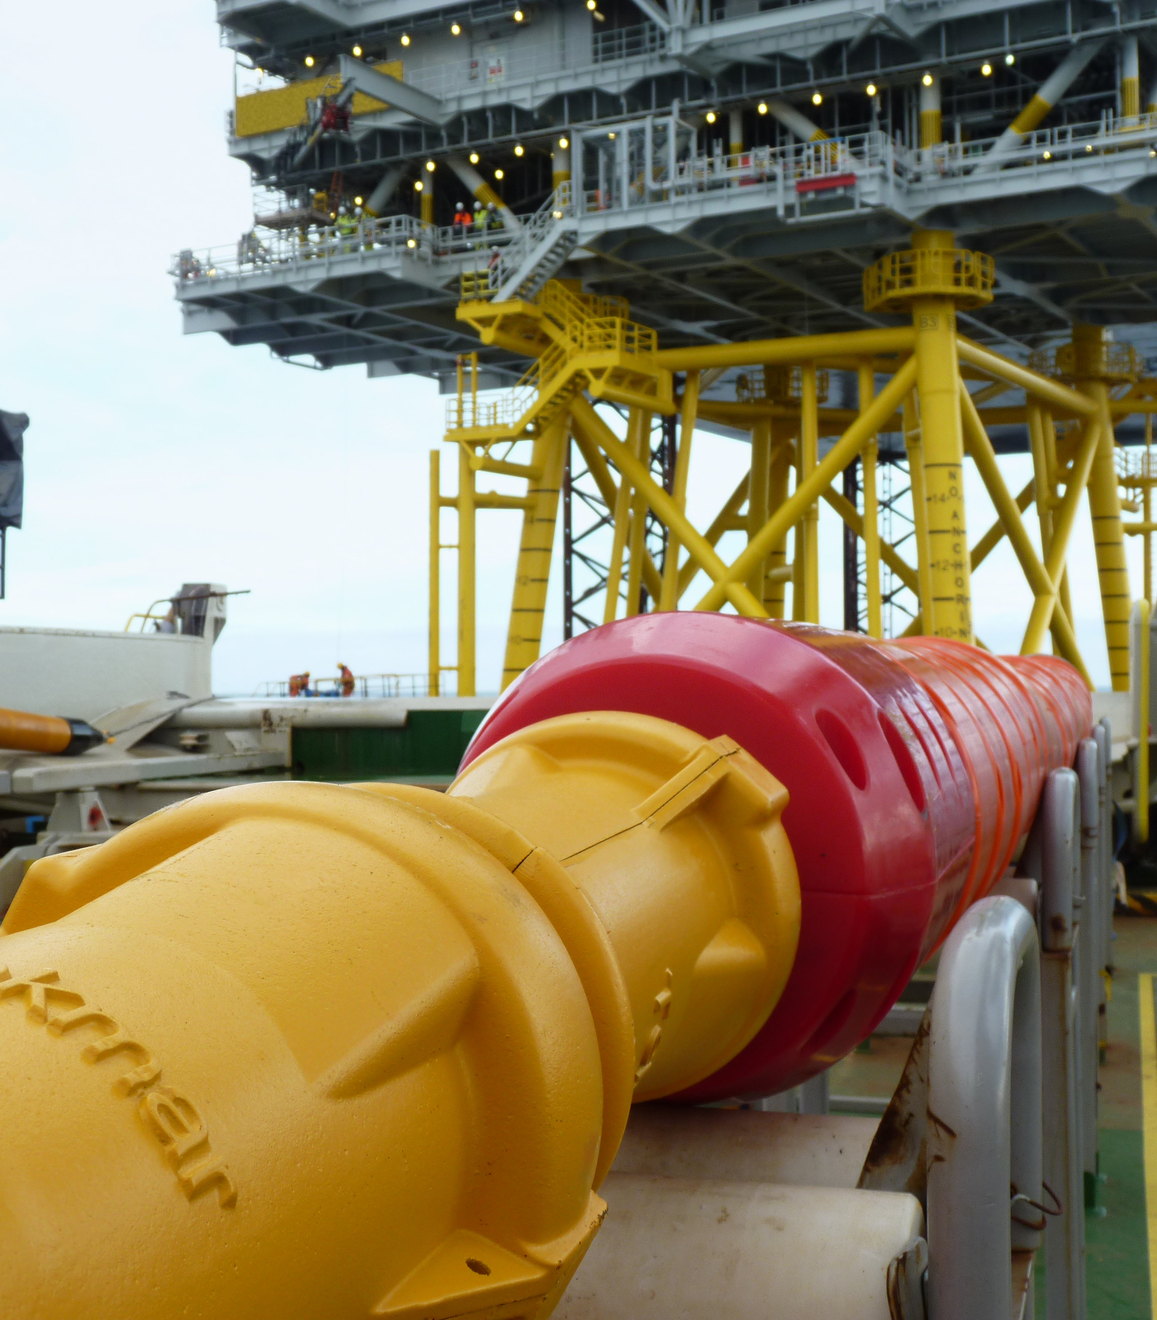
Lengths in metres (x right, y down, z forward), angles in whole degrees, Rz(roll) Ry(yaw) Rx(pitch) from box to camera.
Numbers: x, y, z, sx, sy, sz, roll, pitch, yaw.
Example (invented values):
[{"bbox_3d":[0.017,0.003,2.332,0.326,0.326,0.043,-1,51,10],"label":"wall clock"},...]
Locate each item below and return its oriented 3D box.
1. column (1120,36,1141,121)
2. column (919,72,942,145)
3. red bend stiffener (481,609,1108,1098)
[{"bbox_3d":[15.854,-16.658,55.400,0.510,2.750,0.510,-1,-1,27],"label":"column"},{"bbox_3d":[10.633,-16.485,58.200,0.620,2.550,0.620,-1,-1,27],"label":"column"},{"bbox_3d":[0.672,0.179,3.612,0.410,0.410,4.420,-1,-1,16],"label":"red bend stiffener"}]

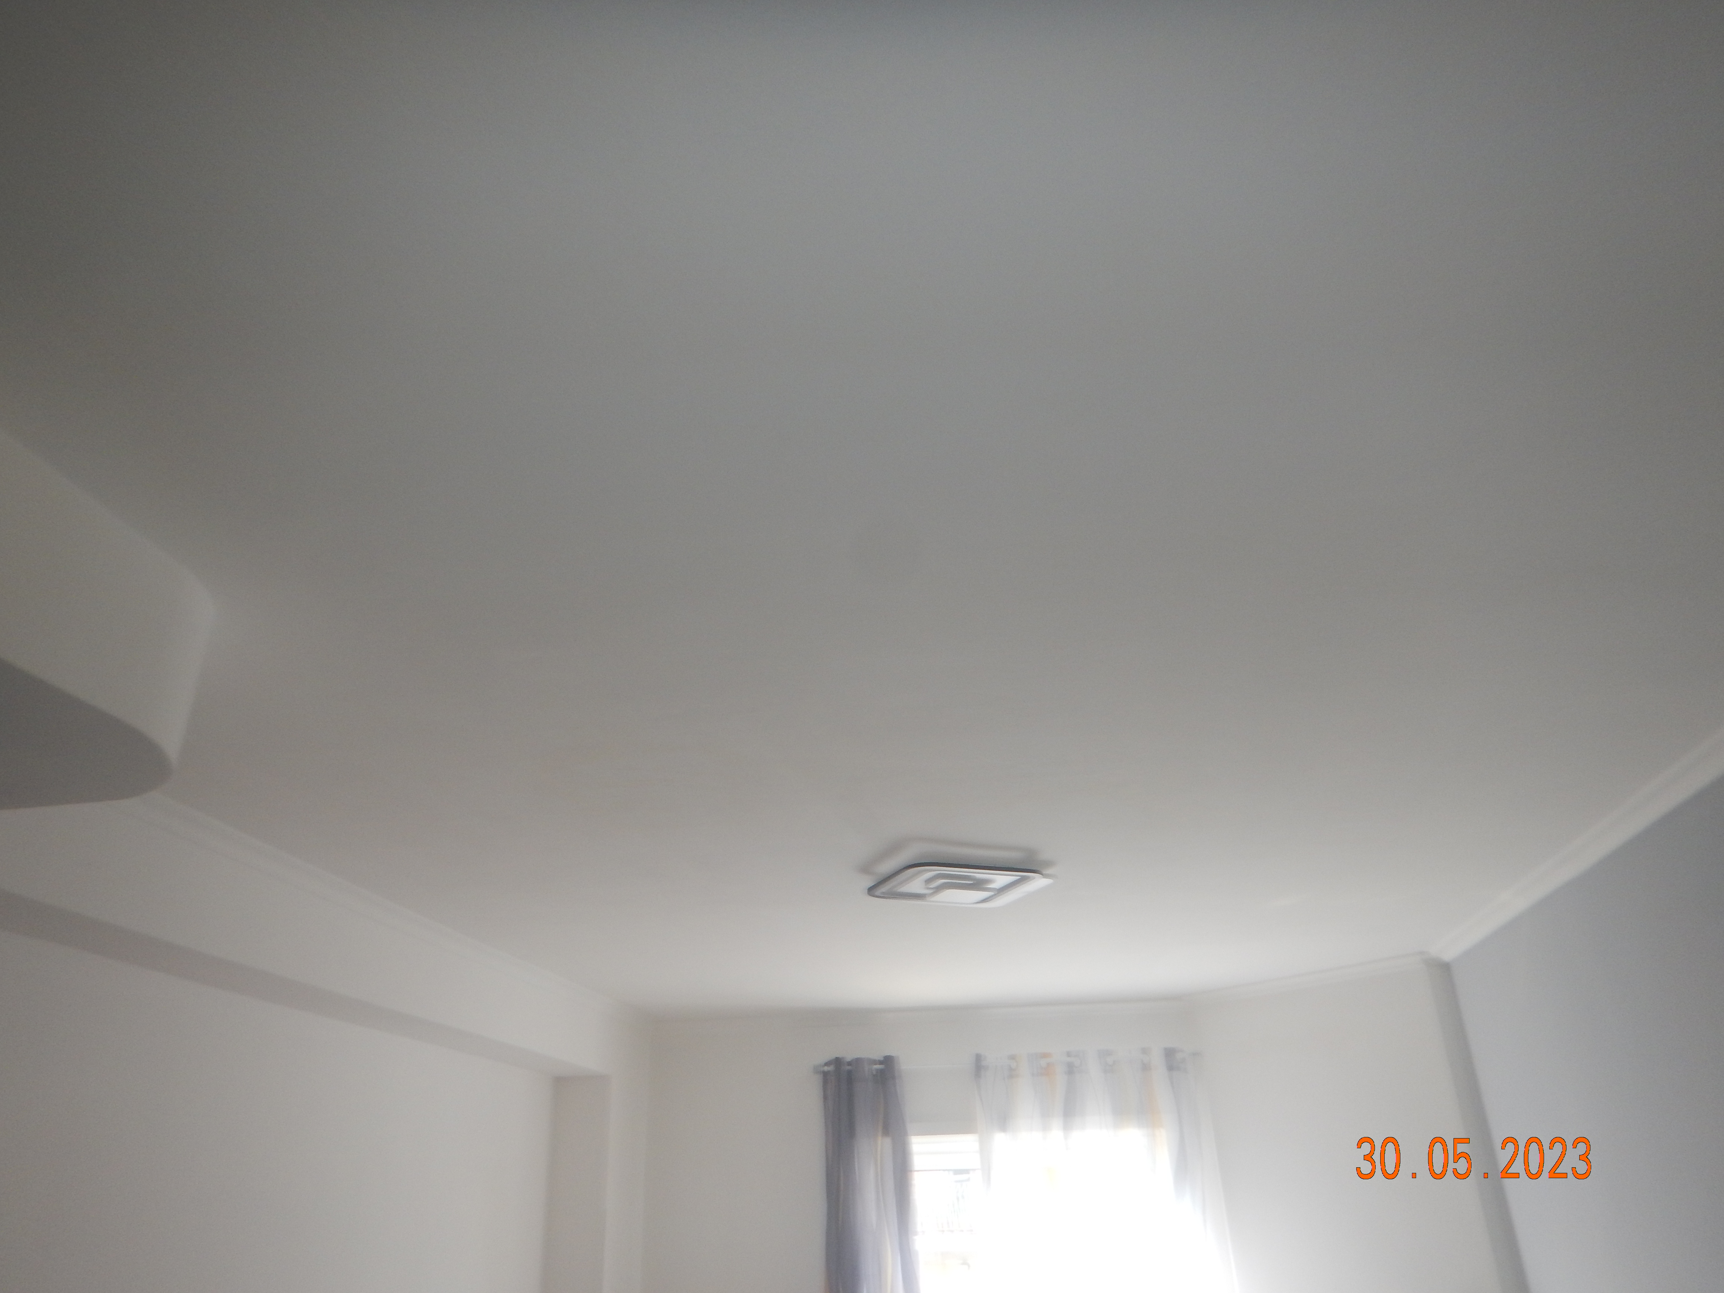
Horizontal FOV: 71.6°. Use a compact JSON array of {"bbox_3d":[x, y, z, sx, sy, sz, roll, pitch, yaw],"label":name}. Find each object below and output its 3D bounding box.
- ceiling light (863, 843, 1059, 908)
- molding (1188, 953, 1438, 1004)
[{"bbox_3d":[0.317,0.792,4.100,0.490,0.075,0.490,8,-28,-20],"label":"ceiling light"},{"bbox_3d":[2.349,1.793,6.342,0.068,0.073,1.440,18,-32,-36],"label":"molding"}]

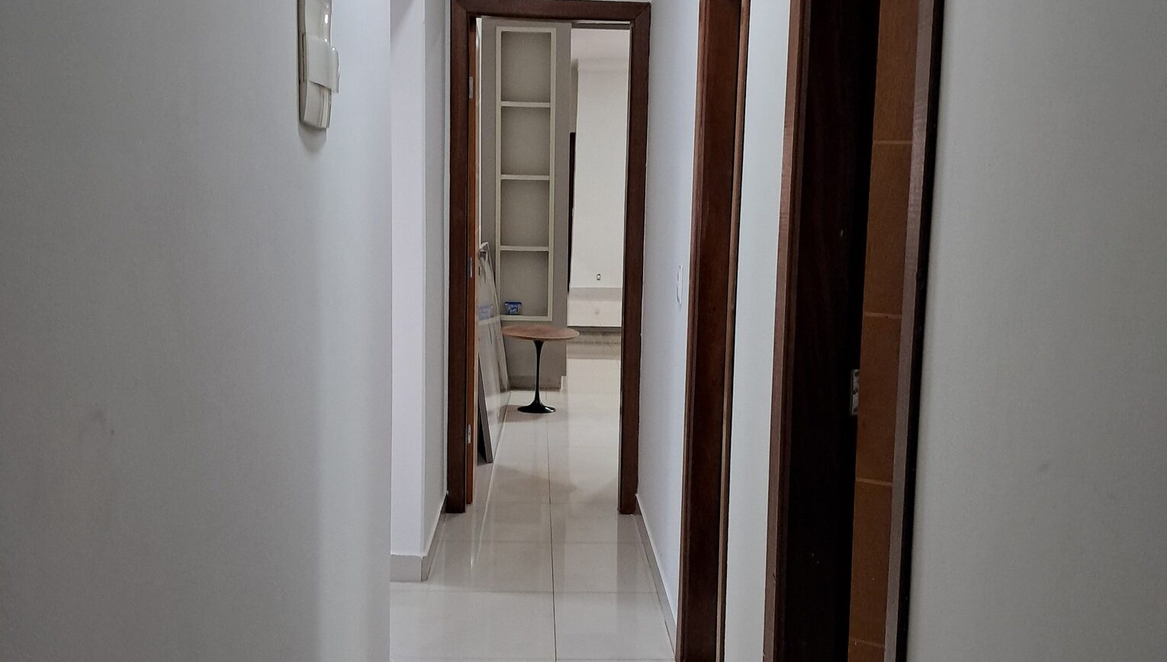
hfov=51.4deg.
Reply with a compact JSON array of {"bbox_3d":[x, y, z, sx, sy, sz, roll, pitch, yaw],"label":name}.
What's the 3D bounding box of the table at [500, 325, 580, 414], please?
[{"bbox_3d":[-0.276,0.256,7.712,0.500,0.500,0.500,1,7,-2],"label":"table"}]

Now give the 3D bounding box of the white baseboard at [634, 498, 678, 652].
[{"bbox_3d":[0.264,0.853,4.507,0.015,0.105,1.620,1,7,-2],"label":"white baseboard"}]

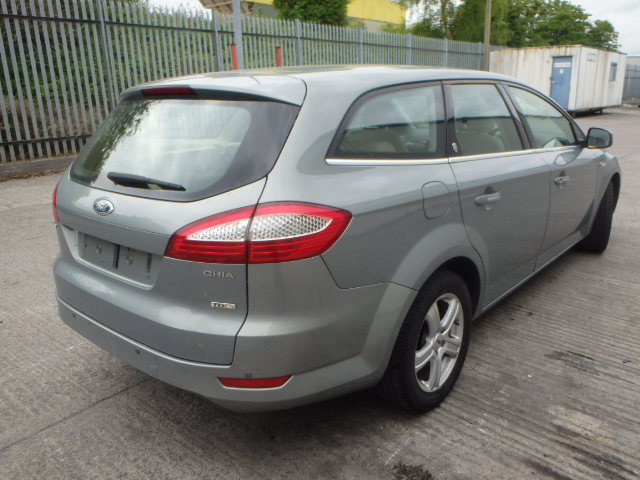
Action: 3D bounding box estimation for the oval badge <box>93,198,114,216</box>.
[{"bbox_3d":[-0.815,-0.124,1.948,0.150,0.066,0.020,11,-8,40],"label":"oval badge"}]

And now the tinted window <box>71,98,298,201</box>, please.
[{"bbox_3d":[-0.668,-0.367,2.067,1.310,0.460,0.130,11,-19,40],"label":"tinted window"}]

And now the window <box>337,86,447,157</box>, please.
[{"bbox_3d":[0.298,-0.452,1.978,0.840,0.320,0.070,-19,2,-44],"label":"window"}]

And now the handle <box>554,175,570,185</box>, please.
[{"bbox_3d":[1.486,-0.376,3.175,0.055,0.050,0.225,11,20,40],"label":"handle"}]

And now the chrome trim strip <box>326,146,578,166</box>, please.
[{"bbox_3d":[0.894,-0.440,2.577,0.070,0.080,2.550,11,16,40],"label":"chrome trim strip"}]

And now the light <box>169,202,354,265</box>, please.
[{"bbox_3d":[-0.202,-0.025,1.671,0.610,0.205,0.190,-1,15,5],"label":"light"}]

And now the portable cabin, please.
[{"bbox_3d":[11.660,-7.647,24.891,3.550,2.500,8.600,10,20,38],"label":"portable cabin"}]

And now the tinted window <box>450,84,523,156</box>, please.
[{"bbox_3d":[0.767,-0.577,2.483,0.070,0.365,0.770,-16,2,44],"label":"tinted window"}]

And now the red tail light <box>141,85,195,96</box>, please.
[{"bbox_3d":[-0.608,-0.600,2.086,0.360,0.040,0.050,11,20,40],"label":"red tail light"}]

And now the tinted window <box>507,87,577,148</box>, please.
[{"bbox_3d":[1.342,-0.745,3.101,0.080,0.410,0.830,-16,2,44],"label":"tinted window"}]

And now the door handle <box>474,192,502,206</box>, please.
[{"bbox_3d":[0.768,-0.189,2.362,0.055,0.050,0.230,11,20,40],"label":"door handle"}]

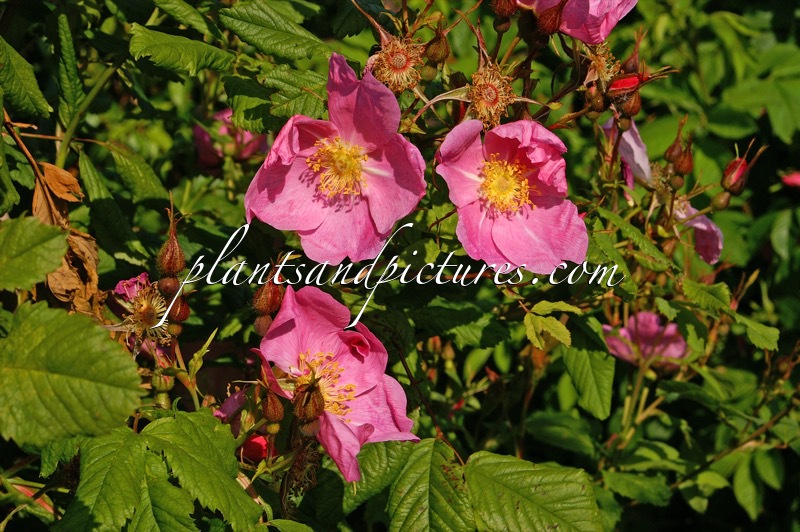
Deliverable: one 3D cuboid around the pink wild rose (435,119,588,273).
[{"bbox_3d":[0.038,-0.024,0.685,0.053,0.053,0.026,0,0,3],"label":"pink wild rose"}]

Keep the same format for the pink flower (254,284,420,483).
[{"bbox_3d":[-0.021,0.040,0.675,0.054,0.066,0.031,0,2,5],"label":"pink flower"}]

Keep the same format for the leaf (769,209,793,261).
[{"bbox_3d":[0.181,-0.015,0.950,0.013,0.025,0.007,3,-6,25],"label":"leaf"}]

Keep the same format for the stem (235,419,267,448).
[{"bbox_3d":[-0.052,0.058,0.690,0.013,0.004,0.004,-39,0,9],"label":"stem"}]

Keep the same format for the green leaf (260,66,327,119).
[{"bbox_3d":[-0.039,-0.063,0.730,0.025,0.021,0.008,0,30,0],"label":"green leaf"}]

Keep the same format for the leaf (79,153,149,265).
[{"bbox_3d":[-0.118,-0.024,0.820,0.016,0.050,0.009,-27,-12,-18],"label":"leaf"}]

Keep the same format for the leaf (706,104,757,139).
[{"bbox_3d":[0.143,-0.062,0.860,0.022,0.016,0.010,4,23,9],"label":"leaf"}]

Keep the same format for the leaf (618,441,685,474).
[{"bbox_3d":[0.113,0.085,0.890,0.030,0.010,0.016,13,52,3],"label":"leaf"}]

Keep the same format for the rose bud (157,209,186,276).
[{"bbox_3d":[-0.078,-0.008,0.680,0.010,0.023,0.010,-2,12,0],"label":"rose bud"}]

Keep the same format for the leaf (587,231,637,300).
[{"bbox_3d":[0.074,0.000,0.700,0.013,0.029,0.010,-32,6,-9],"label":"leaf"}]

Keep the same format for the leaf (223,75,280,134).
[{"bbox_3d":[-0.059,-0.064,0.790,0.020,0.025,0.009,-26,-15,-8],"label":"leaf"}]

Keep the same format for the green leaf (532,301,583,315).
[{"bbox_3d":[0.061,0.016,0.770,0.019,0.005,0.009,3,31,5],"label":"green leaf"}]

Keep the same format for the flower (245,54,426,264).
[{"bbox_3d":[-0.022,-0.036,0.680,0.062,0.071,0.029,0,0,2],"label":"flower"}]

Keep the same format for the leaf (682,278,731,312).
[{"bbox_3d":[0.126,0.012,0.820,0.021,0.008,0.012,21,63,12],"label":"leaf"}]

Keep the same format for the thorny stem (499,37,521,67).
[{"bbox_3d":[0.040,-0.078,0.730,0.003,0.013,0.003,34,9,0],"label":"thorny stem"}]

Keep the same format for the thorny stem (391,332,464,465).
[{"bbox_3d":[0.011,0.052,0.790,0.004,0.059,0.004,-29,-6,0],"label":"thorny stem"}]

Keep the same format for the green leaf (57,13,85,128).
[{"bbox_3d":[-0.124,-0.073,0.750,0.011,0.044,0.010,-9,13,-25],"label":"green leaf"}]

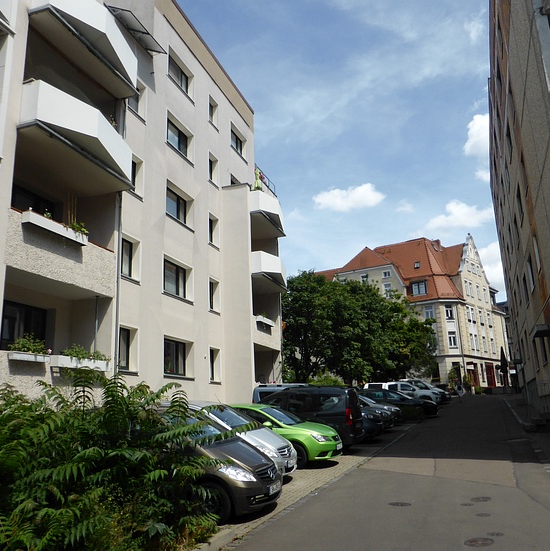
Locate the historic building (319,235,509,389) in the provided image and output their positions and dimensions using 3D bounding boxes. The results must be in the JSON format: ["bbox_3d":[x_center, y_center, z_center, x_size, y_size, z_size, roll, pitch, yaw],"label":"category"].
[{"bbox_3d":[18.941,7.148,76.351,19.000,19.700,19.400,-14,-18,39],"label":"historic building"}]

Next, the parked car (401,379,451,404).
[{"bbox_3d":[10.058,8.299,37.615,4.600,1.720,1.830,-7,-15,18],"label":"parked car"}]

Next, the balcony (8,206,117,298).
[{"bbox_3d":[-5.032,-0.332,11.950,1.100,1.180,3.470,-7,-15,18],"label":"balcony"}]

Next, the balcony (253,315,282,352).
[{"bbox_3d":[-0.728,2.678,23.815,1.100,1.160,3.580,-7,-15,18],"label":"balcony"}]

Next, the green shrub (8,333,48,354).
[{"bbox_3d":[-4.770,1.345,10.270,0.340,0.450,0.880,-7,-15,18],"label":"green shrub"}]

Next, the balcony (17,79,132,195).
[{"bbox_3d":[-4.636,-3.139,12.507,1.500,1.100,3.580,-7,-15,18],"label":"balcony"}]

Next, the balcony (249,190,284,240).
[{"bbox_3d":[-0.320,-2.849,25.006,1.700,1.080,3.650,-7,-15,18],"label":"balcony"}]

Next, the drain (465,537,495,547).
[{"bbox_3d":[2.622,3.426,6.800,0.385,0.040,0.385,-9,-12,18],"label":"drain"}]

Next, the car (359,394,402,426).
[{"bbox_3d":[3.254,5.743,22.902,4.150,1.480,1.760,-7,-15,18],"label":"car"}]

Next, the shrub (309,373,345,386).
[{"bbox_3d":[3.171,7.012,31.426,2.400,2.500,2.600,-7,-15,18],"label":"shrub"}]

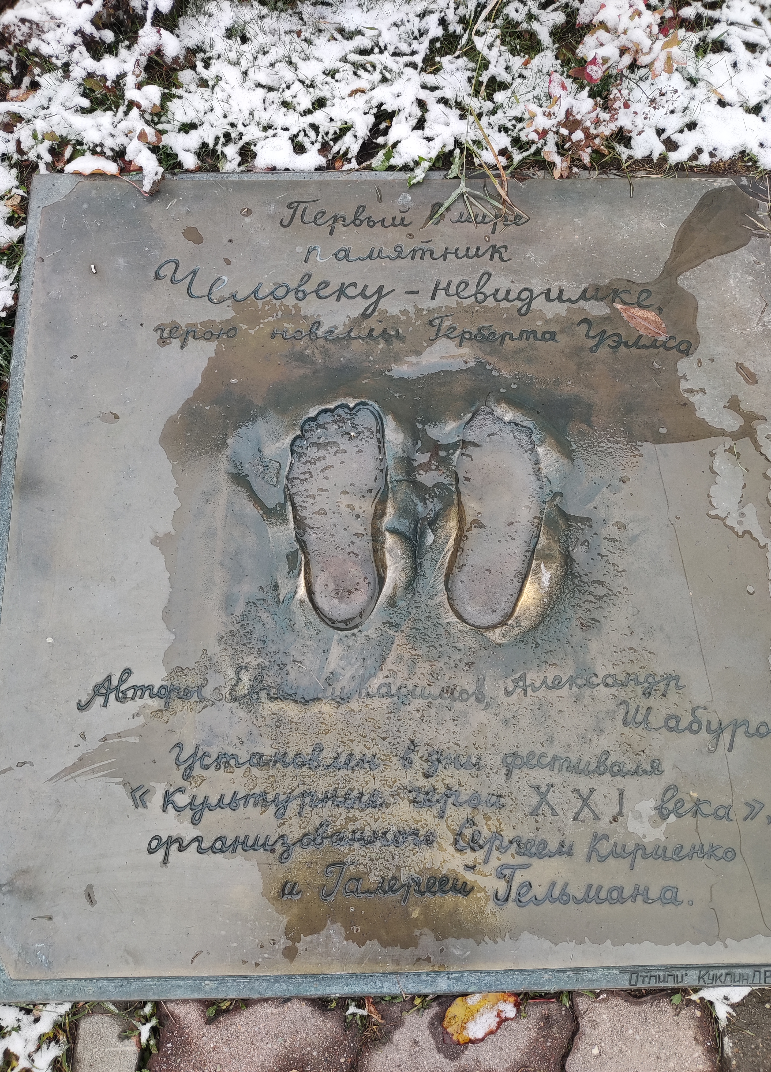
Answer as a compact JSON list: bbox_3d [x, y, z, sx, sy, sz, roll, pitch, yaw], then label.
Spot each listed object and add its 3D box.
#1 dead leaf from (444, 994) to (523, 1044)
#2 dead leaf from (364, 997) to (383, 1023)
[{"bbox_3d":[0.103,0.513,0.866,0.083,0.012,0.048,-28,78,-7],"label":"dead leaf"},{"bbox_3d":[-0.013,0.510,0.866,0.009,0.011,0.030,-29,78,-8],"label":"dead leaf"}]

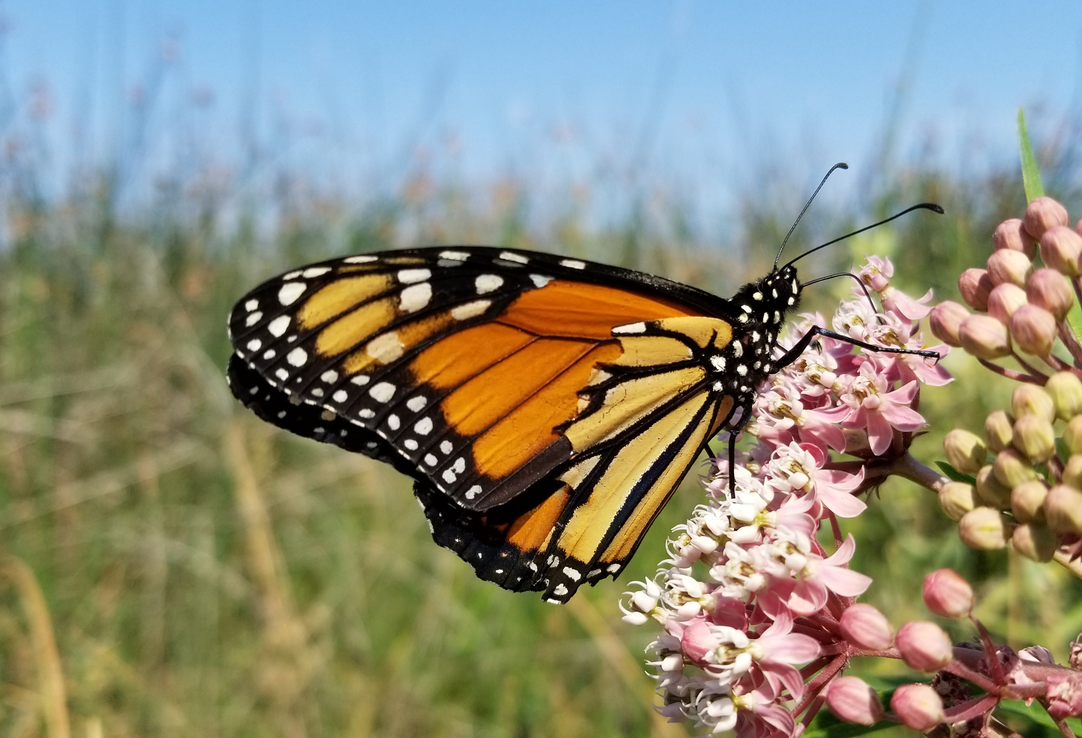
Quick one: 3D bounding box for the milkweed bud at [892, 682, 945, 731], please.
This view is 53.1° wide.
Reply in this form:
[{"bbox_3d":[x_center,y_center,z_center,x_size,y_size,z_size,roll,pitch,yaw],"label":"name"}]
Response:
[{"bbox_3d":[0.039,0.035,0.111,0.006,0.005,0.005,28,0,-26],"label":"milkweed bud"}]

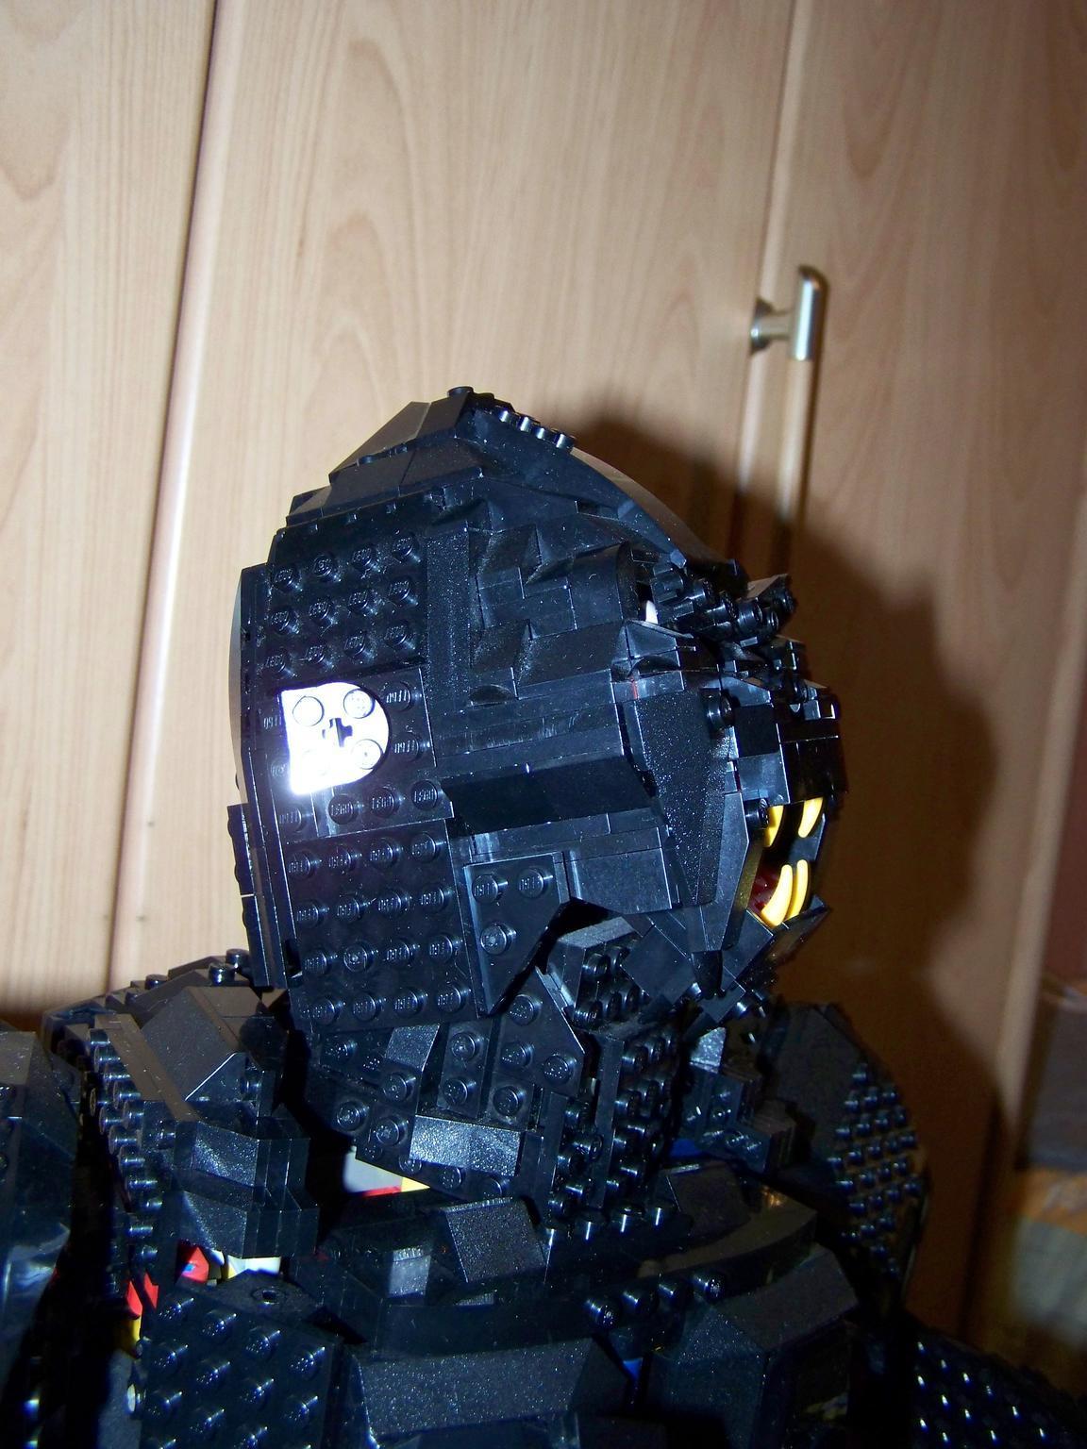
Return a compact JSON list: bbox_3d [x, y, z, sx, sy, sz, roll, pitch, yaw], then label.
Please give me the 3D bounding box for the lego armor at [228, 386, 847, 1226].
[{"bbox_3d":[0.003,0.016,0.293,0.102,0.146,0.097,-10,-3,26],"label":"lego armor"}]

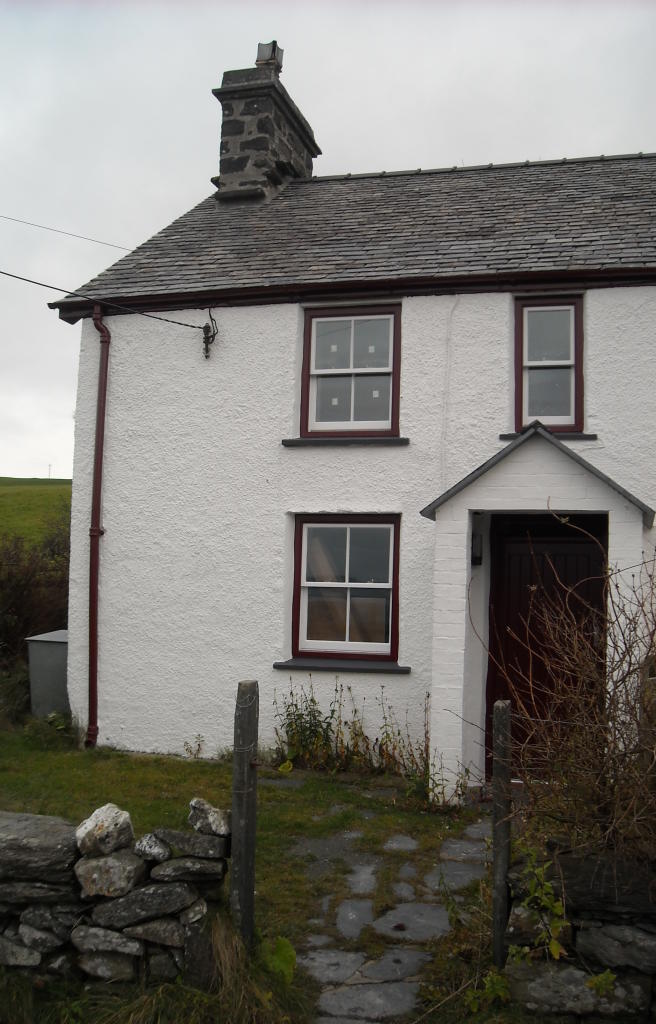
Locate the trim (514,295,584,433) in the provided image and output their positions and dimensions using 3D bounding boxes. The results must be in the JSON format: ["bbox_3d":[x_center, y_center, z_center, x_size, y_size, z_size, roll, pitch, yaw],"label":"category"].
[{"bbox_3d":[1.841,-1.219,8.616,0.561,1.144,0.090,0,-4,16],"label":"trim"}]

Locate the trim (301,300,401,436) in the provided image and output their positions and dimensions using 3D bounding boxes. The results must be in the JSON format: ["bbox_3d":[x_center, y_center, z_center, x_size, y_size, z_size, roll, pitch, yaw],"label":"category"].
[{"bbox_3d":[0.212,-1.213,9.067,0.874,1.149,0.090,0,-4,16],"label":"trim"}]

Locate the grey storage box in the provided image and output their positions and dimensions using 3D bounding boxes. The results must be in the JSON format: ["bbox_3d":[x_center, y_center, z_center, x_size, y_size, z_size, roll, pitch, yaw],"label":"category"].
[{"bbox_3d":[-2.552,1.719,10.603,0.840,0.919,0.660,0,-4,16],"label":"grey storage box"}]

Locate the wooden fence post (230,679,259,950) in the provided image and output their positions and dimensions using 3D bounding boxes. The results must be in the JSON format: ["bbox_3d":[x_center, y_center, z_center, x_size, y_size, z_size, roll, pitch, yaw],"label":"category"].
[{"bbox_3d":[-0.363,1.318,4.500,0.097,1.161,0.097,0,-4,16],"label":"wooden fence post"}]

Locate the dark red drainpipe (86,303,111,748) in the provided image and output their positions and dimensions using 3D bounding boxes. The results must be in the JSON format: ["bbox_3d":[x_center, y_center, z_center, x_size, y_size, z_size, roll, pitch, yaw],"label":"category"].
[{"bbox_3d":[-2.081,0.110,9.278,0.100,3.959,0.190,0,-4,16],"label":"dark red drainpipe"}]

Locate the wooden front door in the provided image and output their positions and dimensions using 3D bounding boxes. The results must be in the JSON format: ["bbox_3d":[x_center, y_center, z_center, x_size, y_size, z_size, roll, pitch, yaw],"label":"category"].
[{"bbox_3d":[1.807,1.111,8.523,0.955,2.191,0.080,0,-4,16],"label":"wooden front door"}]

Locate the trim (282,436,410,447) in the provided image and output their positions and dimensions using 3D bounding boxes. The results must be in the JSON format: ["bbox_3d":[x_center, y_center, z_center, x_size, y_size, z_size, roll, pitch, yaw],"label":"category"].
[{"bbox_3d":[0.171,-0.582,8.863,1.118,0.064,0.180,0,-4,16],"label":"trim"}]

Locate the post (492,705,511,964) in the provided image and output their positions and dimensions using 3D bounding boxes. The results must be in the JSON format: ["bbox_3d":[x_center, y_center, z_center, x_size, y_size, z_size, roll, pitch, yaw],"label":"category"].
[{"bbox_3d":[0.739,1.366,4.400,0.073,1.127,0.073,0,-4,16],"label":"post"}]

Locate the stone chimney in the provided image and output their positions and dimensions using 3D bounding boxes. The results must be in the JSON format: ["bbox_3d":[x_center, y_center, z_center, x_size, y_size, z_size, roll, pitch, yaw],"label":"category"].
[{"bbox_3d":[-0.791,-4.928,13.452,0.820,2.400,1.800,0,-4,16],"label":"stone chimney"}]

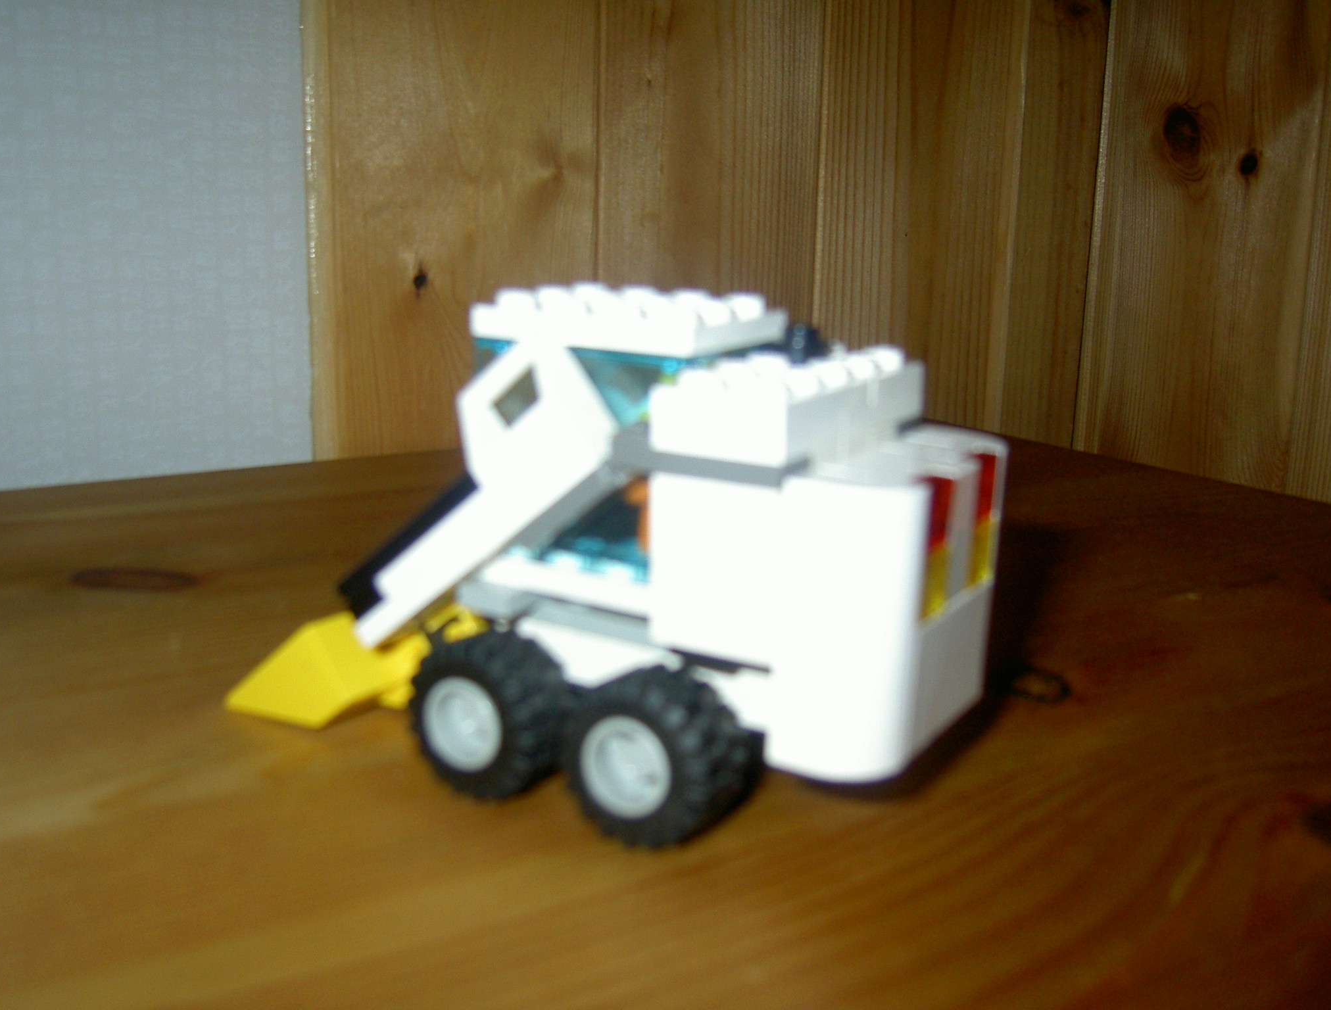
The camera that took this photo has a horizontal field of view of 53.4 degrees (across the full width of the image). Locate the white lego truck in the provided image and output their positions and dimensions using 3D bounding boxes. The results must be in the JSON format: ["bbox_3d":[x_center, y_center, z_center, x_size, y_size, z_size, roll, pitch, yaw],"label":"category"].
[{"bbox_3d":[-0.010,0.004,0.176,0.106,0.063,0.042,9,15,30],"label":"white lego truck"}]

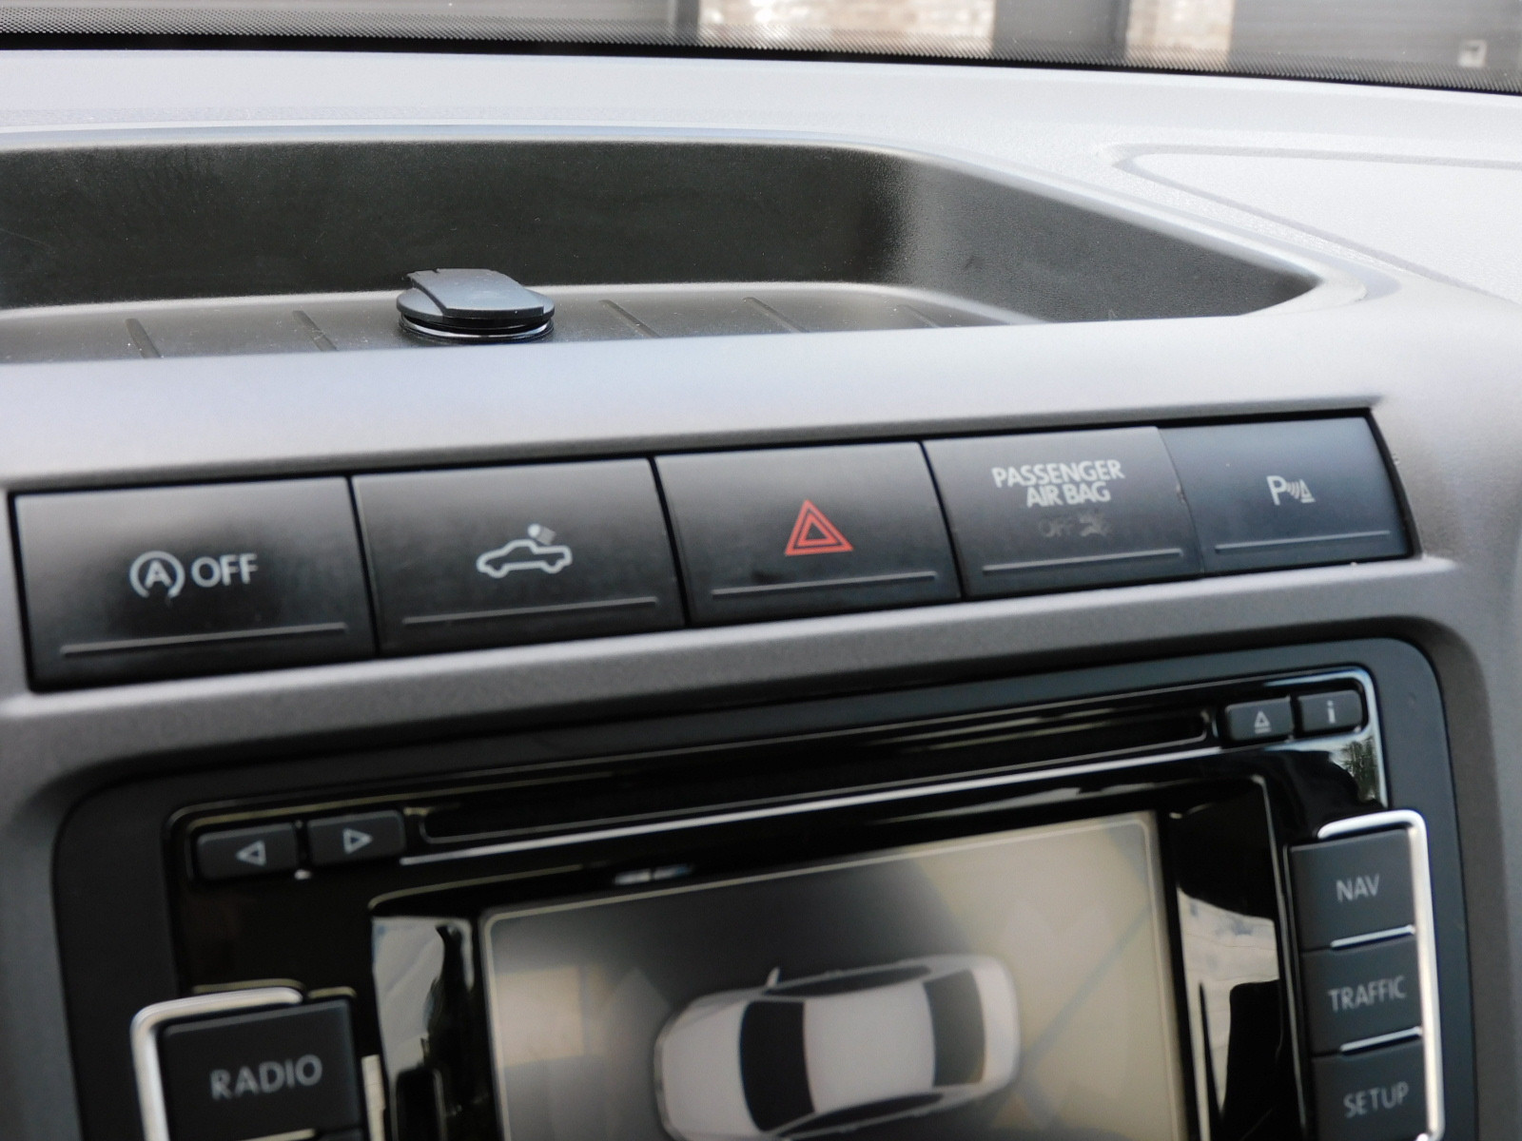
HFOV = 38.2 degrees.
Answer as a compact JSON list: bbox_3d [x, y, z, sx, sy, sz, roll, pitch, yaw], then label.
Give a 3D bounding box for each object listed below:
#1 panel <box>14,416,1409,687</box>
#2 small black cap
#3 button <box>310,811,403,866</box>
[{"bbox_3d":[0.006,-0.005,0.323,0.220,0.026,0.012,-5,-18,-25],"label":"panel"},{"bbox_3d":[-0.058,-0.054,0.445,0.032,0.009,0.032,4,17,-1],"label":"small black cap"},{"bbox_3d":[-0.053,0.035,0.287,0.013,0.006,0.004,-5,-1,-25],"label":"button"}]

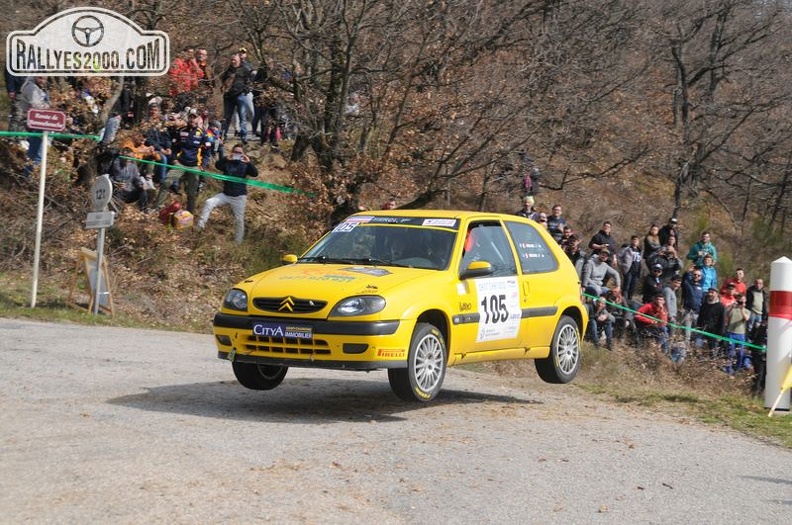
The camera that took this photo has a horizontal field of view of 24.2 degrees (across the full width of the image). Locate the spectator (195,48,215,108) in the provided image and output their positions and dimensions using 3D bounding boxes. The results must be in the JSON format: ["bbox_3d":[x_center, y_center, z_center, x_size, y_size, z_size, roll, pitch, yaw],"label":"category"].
[{"bbox_3d":[-3.755,-3.288,35.800,0.570,1.750,0.400,3,1,-7],"label":"spectator"}]

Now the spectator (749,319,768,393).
[{"bbox_3d":[7.499,1.975,38.000,0.520,1.580,0.420,3,1,14],"label":"spectator"}]

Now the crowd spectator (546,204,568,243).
[{"bbox_3d":[3.752,-0.476,43.019,0.550,1.730,0.380,2,1,-12],"label":"crowd spectator"}]

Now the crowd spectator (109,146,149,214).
[{"bbox_3d":[-4.647,-1.436,32.012,0.600,1.120,0.780,2,1,-23],"label":"crowd spectator"}]

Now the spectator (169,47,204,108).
[{"bbox_3d":[-4.155,-3.406,36.517,0.620,1.740,0.450,3,1,-20],"label":"spectator"}]

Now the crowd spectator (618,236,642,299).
[{"bbox_3d":[5.116,0.207,40.500,0.540,1.600,0.400,3,1,-22],"label":"crowd spectator"}]

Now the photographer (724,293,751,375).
[{"bbox_3d":[7.443,1.541,40.017,0.620,1.740,0.480,3,1,12],"label":"photographer"}]

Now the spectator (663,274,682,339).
[{"bbox_3d":[6.103,1.095,40.518,0.500,1.620,0.500,4,2,41],"label":"spectator"}]

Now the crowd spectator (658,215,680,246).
[{"bbox_3d":[6.108,-0.131,41.500,0.560,1.740,0.400,3,1,-6],"label":"crowd spectator"}]

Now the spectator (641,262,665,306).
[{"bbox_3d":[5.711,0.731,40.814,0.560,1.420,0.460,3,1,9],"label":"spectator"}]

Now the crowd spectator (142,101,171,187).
[{"bbox_3d":[-4.081,-2.025,31.500,0.580,1.380,0.800,3,1,-30],"label":"crowd spectator"}]

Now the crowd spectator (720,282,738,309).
[{"bbox_3d":[7.340,1.314,40.517,0.560,1.730,0.380,4,1,14],"label":"crowd spectator"}]

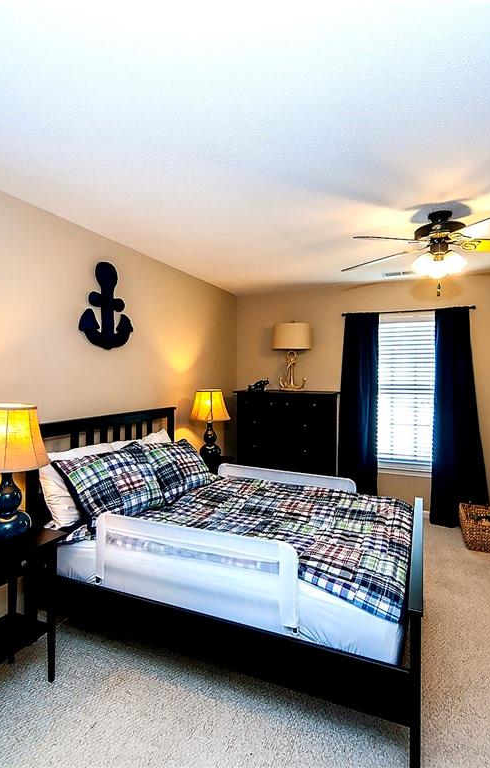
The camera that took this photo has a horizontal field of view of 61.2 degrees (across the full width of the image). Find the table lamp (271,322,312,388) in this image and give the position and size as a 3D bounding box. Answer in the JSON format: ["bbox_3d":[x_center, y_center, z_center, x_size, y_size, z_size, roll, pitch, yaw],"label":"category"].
[{"bbox_3d":[0.513,-0.295,4.492,0.420,0.760,0.420,1,1,23],"label":"table lamp"}]

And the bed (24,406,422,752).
[{"bbox_3d":[-0.012,0.830,2.501,2.010,1.204,1.460,1,1,23],"label":"bed"}]

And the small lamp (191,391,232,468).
[{"bbox_3d":[-0.331,0.380,3.977,0.400,0.640,0.400,0,1,0],"label":"small lamp"}]

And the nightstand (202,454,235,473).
[{"bbox_3d":[-0.321,1.051,3.920,0.350,0.700,0.460,1,1,23],"label":"nightstand"}]

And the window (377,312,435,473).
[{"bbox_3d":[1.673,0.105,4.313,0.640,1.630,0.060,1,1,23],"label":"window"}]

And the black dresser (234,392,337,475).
[{"bbox_3d":[0.481,0.738,4.531,1.080,1.306,0.500,1,1,23],"label":"black dresser"}]

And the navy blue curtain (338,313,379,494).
[{"bbox_3d":[1.208,0.316,4.421,0.410,2.140,0.130,1,1,23],"label":"navy blue curtain"}]

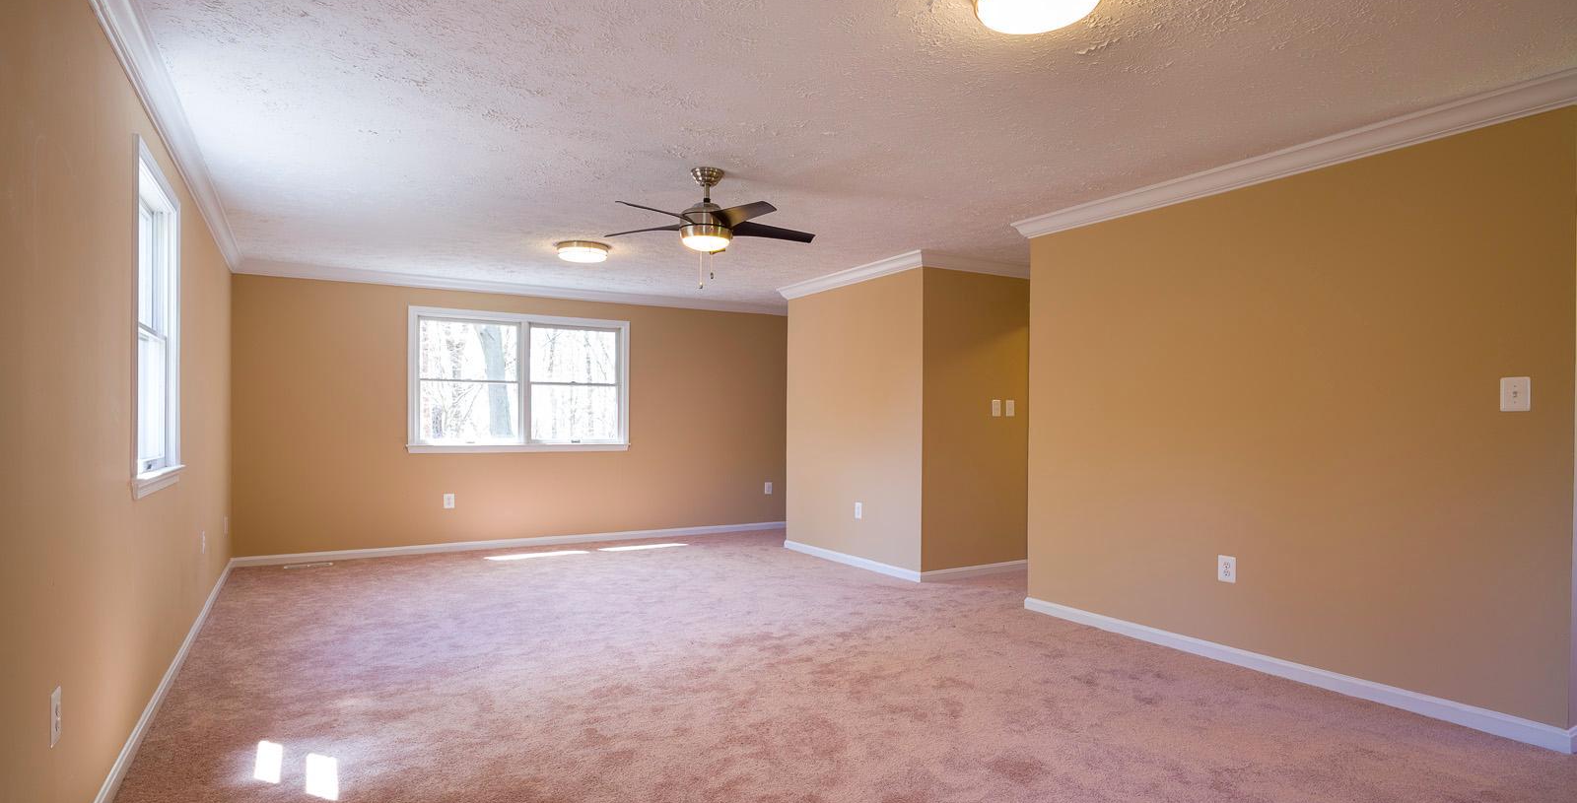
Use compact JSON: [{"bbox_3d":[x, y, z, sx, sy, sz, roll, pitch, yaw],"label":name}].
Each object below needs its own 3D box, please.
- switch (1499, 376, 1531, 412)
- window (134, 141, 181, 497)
[{"bbox_3d":[2.672,-0.026,2.901,0.012,0.126,0.084,1,-1,-31],"label":"switch"},{"bbox_3d":[-2.550,-0.280,3.154,0.110,1.252,1.177,1,-1,-31],"label":"window"}]

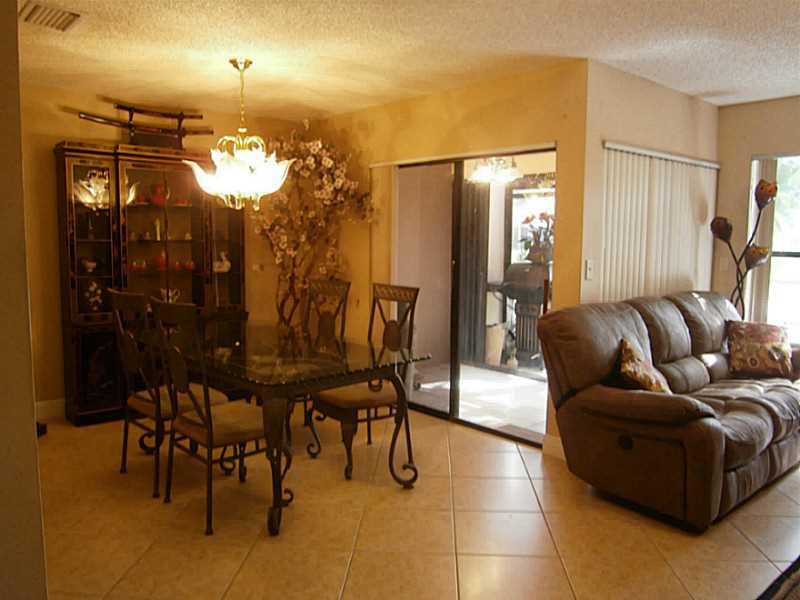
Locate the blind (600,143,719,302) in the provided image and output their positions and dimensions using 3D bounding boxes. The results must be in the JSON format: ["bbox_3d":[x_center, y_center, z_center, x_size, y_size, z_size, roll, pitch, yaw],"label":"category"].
[{"bbox_3d":[1.849,-0.023,4.220,1.720,1.960,0.100,-5,8,-40],"label":"blind"}]

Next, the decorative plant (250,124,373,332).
[{"bbox_3d":[-0.785,-0.331,5.170,0.850,2.320,0.870,-5,8,-40],"label":"decorative plant"}]

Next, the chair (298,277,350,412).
[{"bbox_3d":[-0.648,0.417,4.080,0.500,1.080,0.480,-5,8,-40],"label":"chair"}]

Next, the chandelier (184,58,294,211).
[{"bbox_3d":[-0.945,-0.980,3.567,0.670,0.900,0.670,-5,8,-40],"label":"chandelier"}]

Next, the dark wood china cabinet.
[{"bbox_3d":[-1.880,-0.132,4.729,1.370,2.000,0.460,-5,8,-40],"label":"dark wood china cabinet"}]

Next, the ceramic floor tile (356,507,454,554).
[{"bbox_3d":[0.029,1.101,2.882,0.460,0.010,0.435,1,6,3],"label":"ceramic floor tile"}]

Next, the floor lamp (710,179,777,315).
[{"bbox_3d":[2.459,0.045,4.335,0.400,1.830,0.400,-5,8,-40],"label":"floor lamp"}]

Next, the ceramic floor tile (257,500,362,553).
[{"bbox_3d":[-0.427,1.092,2.908,0.460,0.010,0.435,1,6,3],"label":"ceramic floor tile"}]

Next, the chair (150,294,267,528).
[{"bbox_3d":[-0.895,0.527,3.056,0.500,1.080,0.480,-5,8,-40],"label":"chair"}]

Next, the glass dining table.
[{"bbox_3d":[-0.709,0.645,3.511,0.980,0.750,1.560,-5,8,-40],"label":"glass dining table"}]

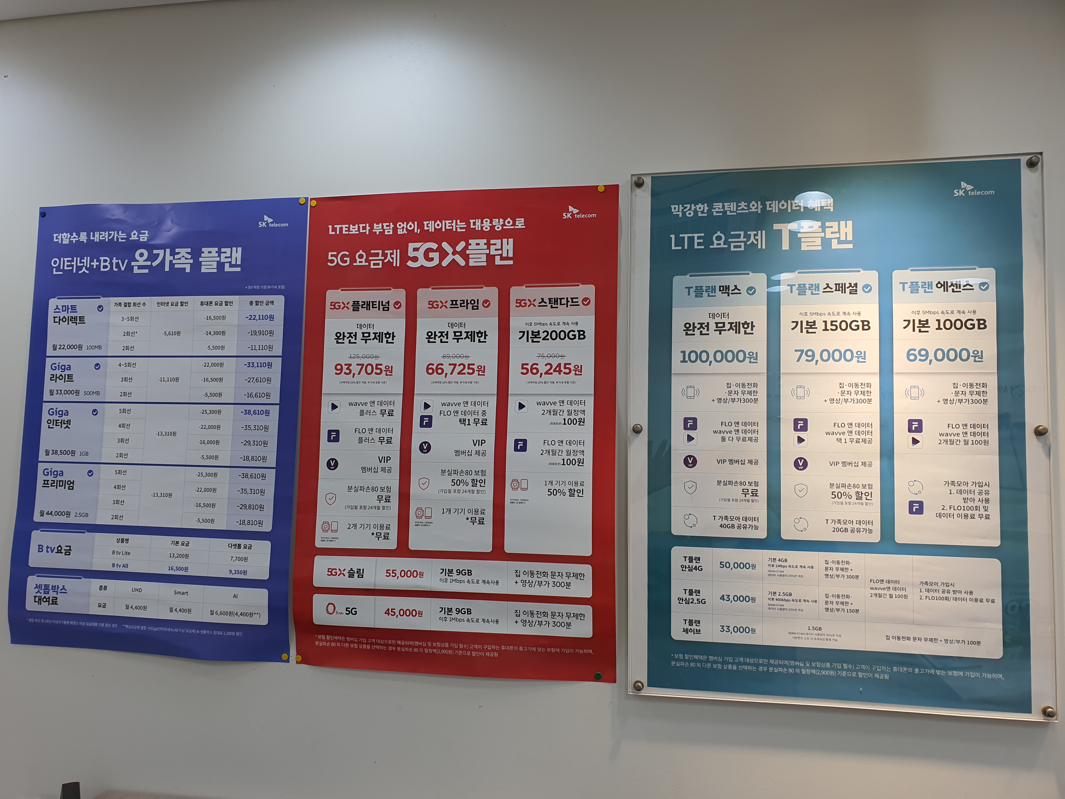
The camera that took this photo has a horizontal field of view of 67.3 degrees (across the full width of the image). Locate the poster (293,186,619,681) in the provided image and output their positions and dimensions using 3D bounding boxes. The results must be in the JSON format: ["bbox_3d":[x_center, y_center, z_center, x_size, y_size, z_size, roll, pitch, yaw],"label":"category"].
[{"bbox_3d":[-0.143,0.052,1.469,0.600,0.889,0.015,0,-4,10],"label":"poster"}]

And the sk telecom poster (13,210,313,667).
[{"bbox_3d":[-0.741,0.049,1.578,0.600,0.889,0.015,0,-4,10],"label":"sk telecom poster"}]

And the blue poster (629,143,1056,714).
[{"bbox_3d":[0.500,0.050,1.341,0.669,0.910,0.025,0,-4,10],"label":"blue poster"}]

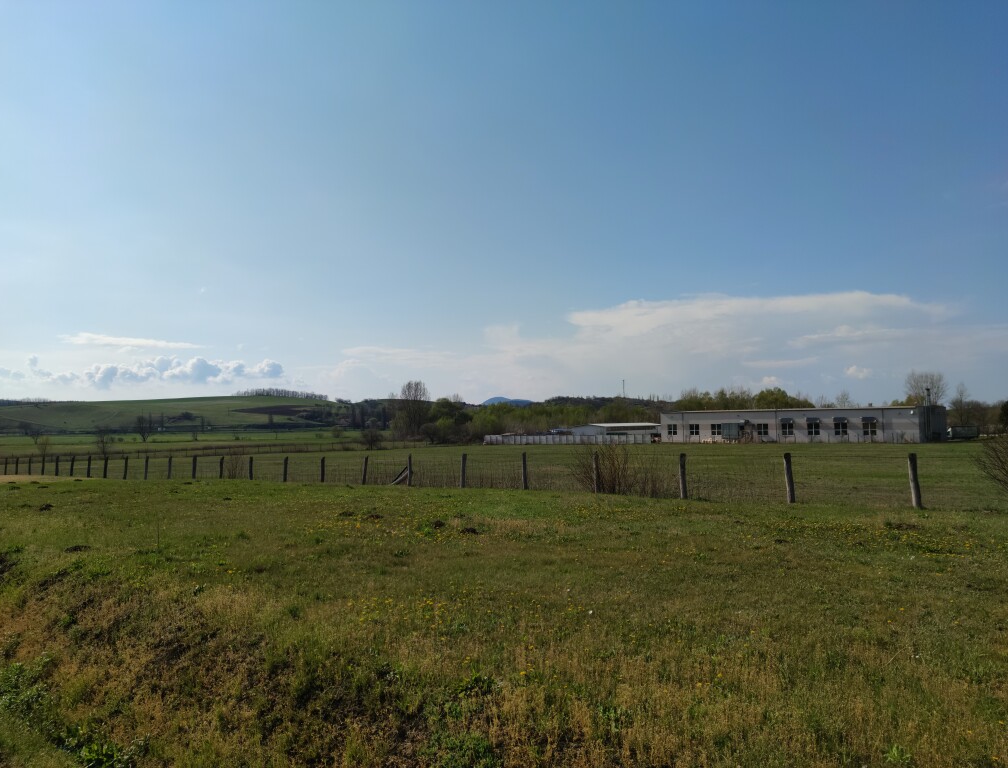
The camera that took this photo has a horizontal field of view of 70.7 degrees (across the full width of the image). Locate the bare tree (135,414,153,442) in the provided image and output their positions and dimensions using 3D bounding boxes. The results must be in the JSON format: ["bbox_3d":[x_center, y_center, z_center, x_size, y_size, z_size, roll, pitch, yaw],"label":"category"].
[{"bbox_3d":[-137.091,16.922,270.000,6.845,10.648,6.845,2,-5,-27],"label":"bare tree"}]

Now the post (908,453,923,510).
[{"bbox_3d":[9.902,2.354,17.100,0.165,1.400,0.165,-8,-5,29],"label":"post"}]

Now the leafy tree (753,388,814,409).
[{"bbox_3d":[59.049,6.285,150.000,13.099,10.669,11.134,-2,-4,21],"label":"leafy tree"}]

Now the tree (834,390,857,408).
[{"bbox_3d":[79.363,7.146,165.000,5.113,11.271,5.113,-2,-4,26],"label":"tree"}]

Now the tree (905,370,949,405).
[{"bbox_3d":[92.236,4.585,155.000,9.606,15.063,9.606,-2,-5,31],"label":"tree"}]

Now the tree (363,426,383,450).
[{"bbox_3d":[-23.151,9.639,125.000,3.521,4.137,3.521,1,-4,-10],"label":"tree"}]

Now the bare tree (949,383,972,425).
[{"bbox_3d":[96.444,5.704,150.000,5.070,12.042,5.070,-3,-5,33],"label":"bare tree"}]

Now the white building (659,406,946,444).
[{"bbox_3d":[43.758,6.108,104.950,34.142,4.800,21.500,-3,-5,39],"label":"white building"}]

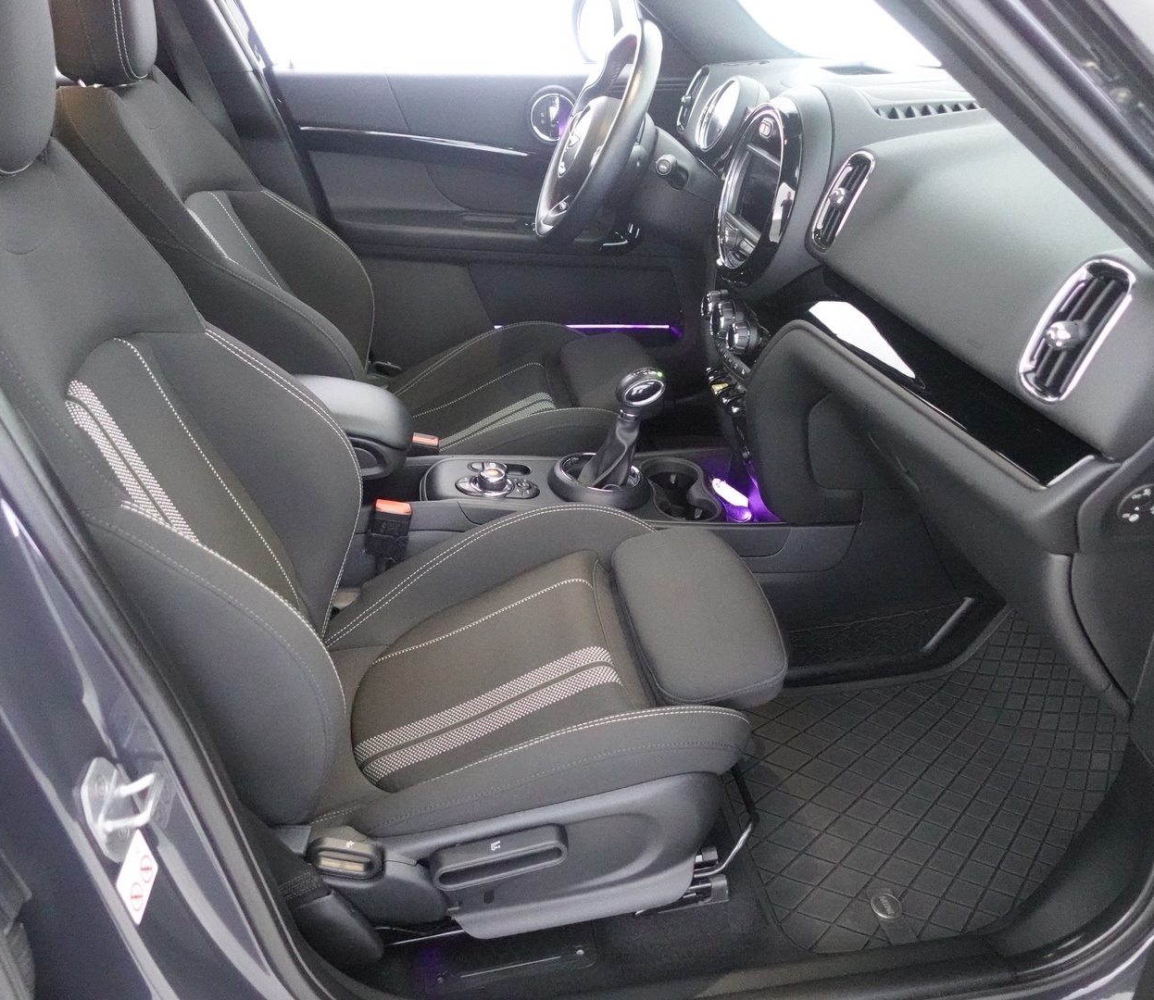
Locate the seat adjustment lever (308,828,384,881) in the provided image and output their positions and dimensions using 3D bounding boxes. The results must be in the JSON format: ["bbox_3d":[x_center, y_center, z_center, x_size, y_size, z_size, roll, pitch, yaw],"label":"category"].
[{"bbox_3d":[-0.239,0.369,1.038,0.079,0.043,0.046,5,28,-13],"label":"seat adjustment lever"}]

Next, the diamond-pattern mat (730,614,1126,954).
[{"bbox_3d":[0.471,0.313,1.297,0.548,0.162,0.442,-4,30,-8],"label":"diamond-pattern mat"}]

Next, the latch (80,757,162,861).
[{"bbox_3d":[-0.304,0.207,0.669,0.043,0.081,0.051,-4,30,-8],"label":"latch"}]

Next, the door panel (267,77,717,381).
[{"bbox_3d":[-0.145,-0.526,2.052,0.883,0.660,0.122,-4,30,-8],"label":"door panel"}]

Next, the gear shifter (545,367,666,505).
[{"bbox_3d":[0.046,-0.101,1.516,0.173,0.188,0.132,-4,30,-8],"label":"gear shifter"}]

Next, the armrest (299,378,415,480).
[{"bbox_3d":[-0.370,-0.108,1.441,0.274,0.124,0.127,-4,30,-8],"label":"armrest"}]

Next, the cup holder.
[{"bbox_3d":[0.166,0.008,1.562,0.112,0.071,0.178,-4,30,-8],"label":"cup holder"}]

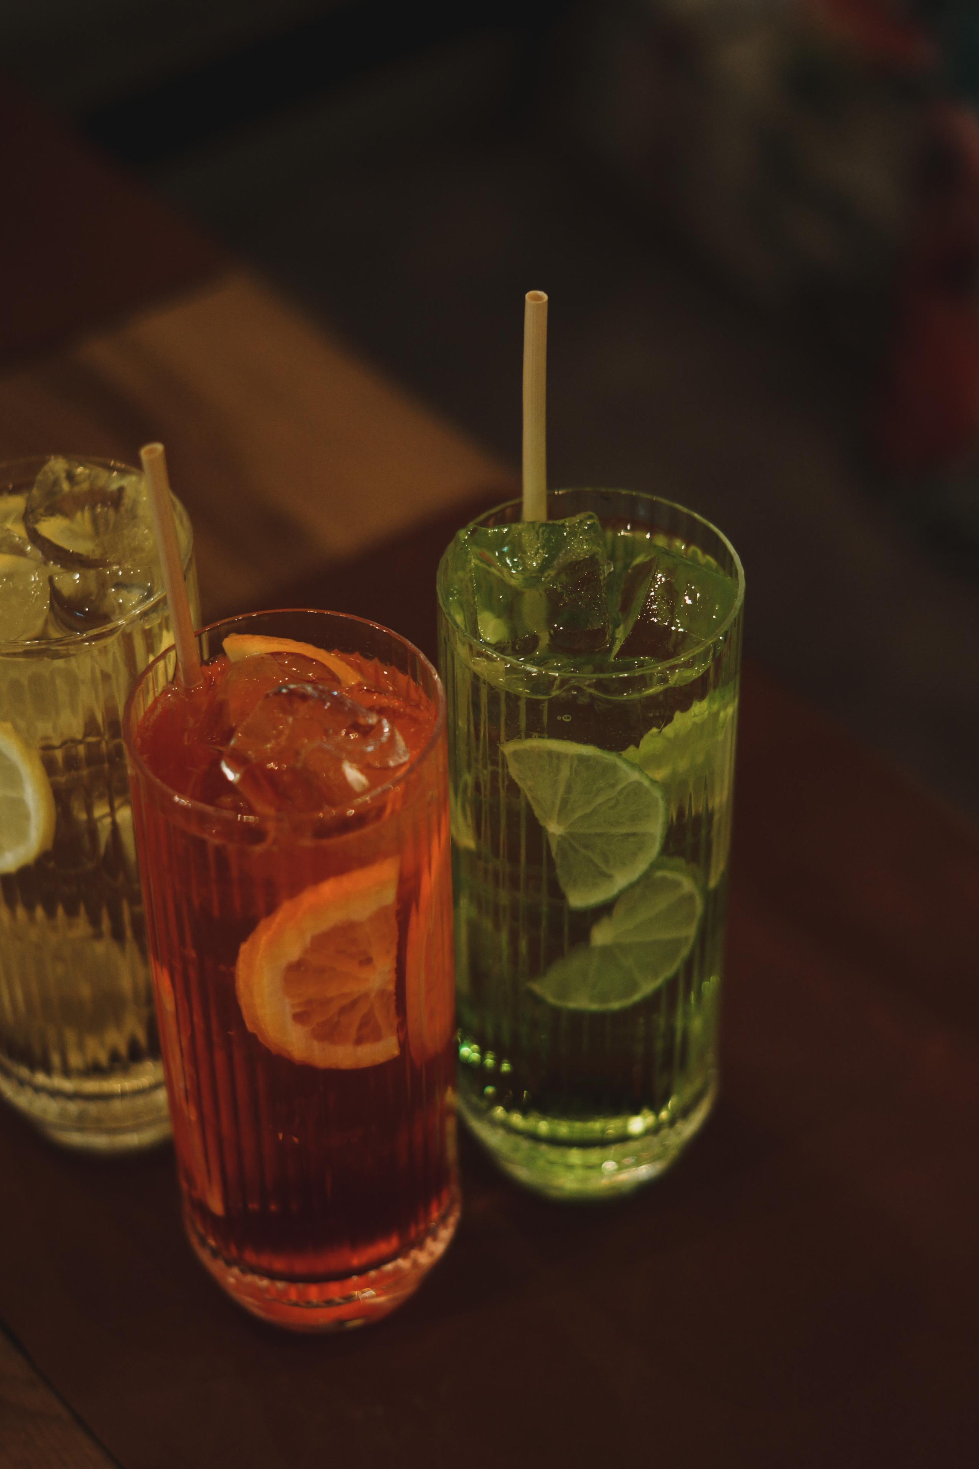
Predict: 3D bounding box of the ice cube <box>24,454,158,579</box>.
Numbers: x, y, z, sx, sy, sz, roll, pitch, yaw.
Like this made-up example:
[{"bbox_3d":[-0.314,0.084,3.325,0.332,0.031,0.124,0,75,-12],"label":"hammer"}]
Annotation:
[{"bbox_3d":[-0.087,-0.047,0.665,0.027,0.023,0.023,-2,42,-1],"label":"ice cube"}]

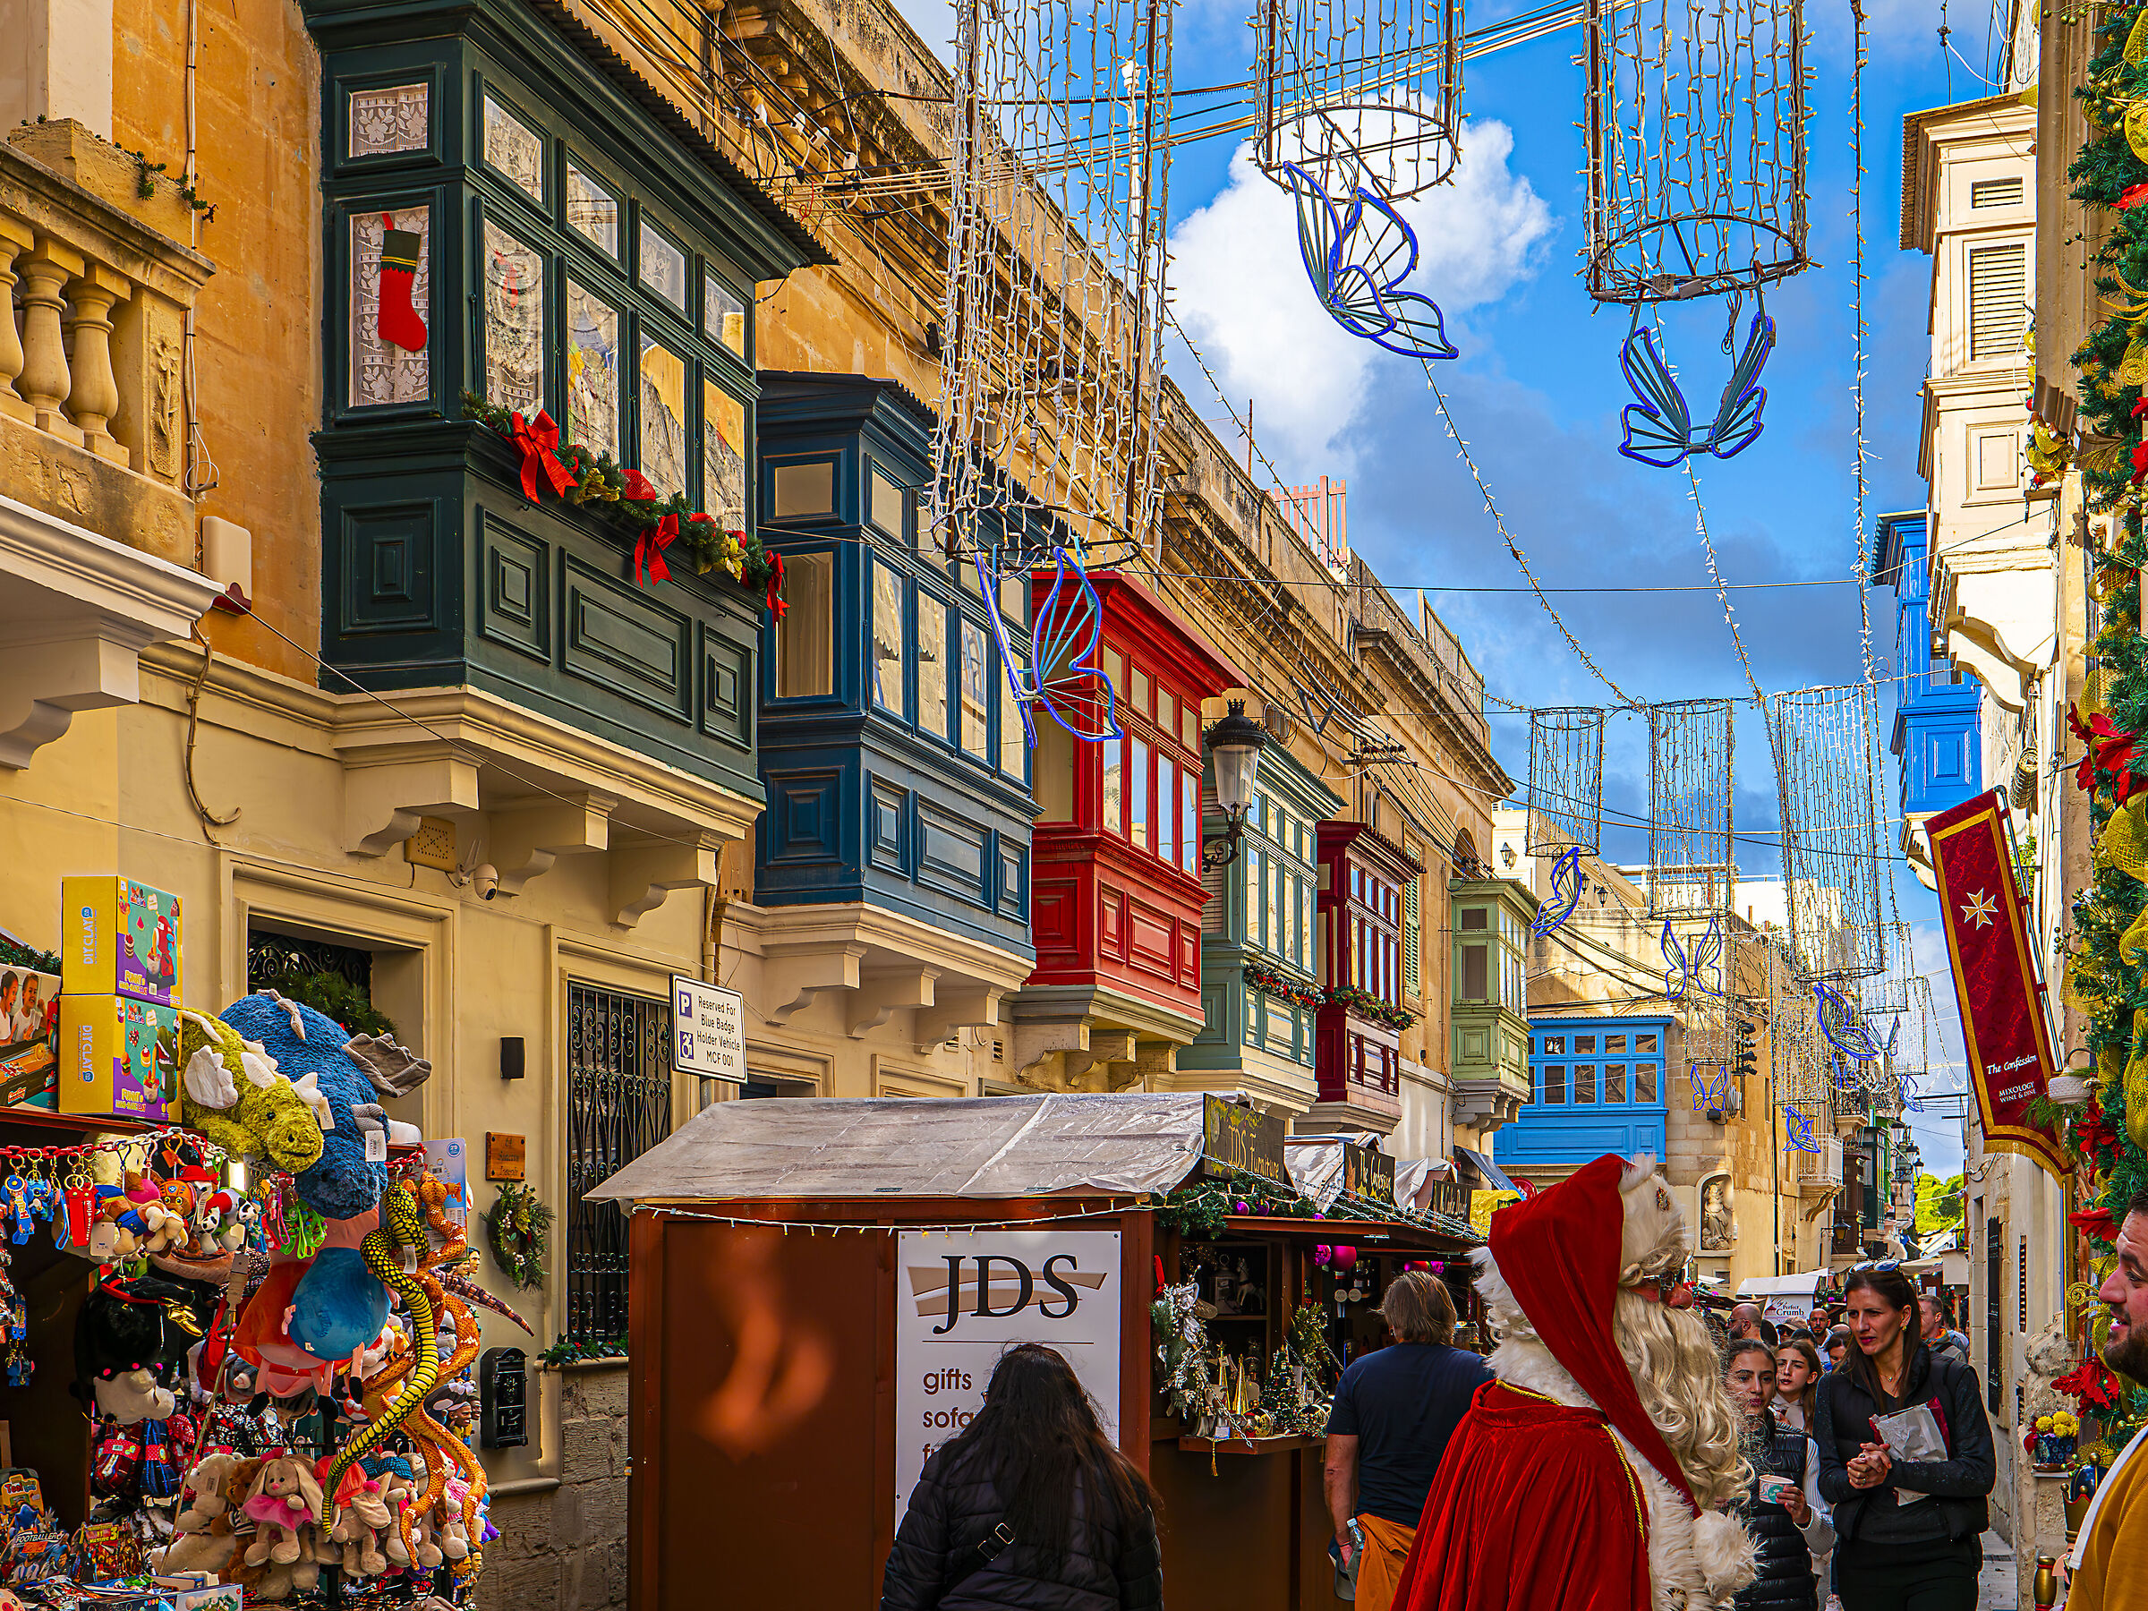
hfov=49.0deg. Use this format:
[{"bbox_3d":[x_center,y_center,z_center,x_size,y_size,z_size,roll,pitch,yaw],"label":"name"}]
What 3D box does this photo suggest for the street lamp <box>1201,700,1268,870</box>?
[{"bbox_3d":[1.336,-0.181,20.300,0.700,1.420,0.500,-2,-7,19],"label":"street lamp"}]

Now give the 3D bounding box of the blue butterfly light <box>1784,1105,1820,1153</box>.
[{"bbox_3d":[14.809,6.576,48.000,0.750,0.950,0.400,-2,-7,17],"label":"blue butterfly light"}]

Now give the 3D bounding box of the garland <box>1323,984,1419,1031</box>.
[{"bbox_3d":[3.348,2.273,26.500,0.400,0.380,3.000,-2,-7,19],"label":"garland"}]

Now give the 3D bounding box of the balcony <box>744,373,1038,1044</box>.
[{"bbox_3d":[-1.101,-0.521,14.800,0.850,3.600,2.850,-2,-7,19],"label":"balcony"}]

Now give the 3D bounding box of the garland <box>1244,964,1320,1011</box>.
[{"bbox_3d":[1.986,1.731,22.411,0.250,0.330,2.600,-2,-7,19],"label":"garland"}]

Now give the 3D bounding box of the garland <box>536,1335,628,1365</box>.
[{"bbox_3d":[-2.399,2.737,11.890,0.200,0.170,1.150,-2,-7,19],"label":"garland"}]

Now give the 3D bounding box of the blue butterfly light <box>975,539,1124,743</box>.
[{"bbox_3d":[-0.127,-0.827,12.300,0.750,1.000,0.400,3,-7,-22],"label":"blue butterfly light"}]

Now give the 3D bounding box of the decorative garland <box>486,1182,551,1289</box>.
[{"bbox_3d":[-2.680,2.084,11.392,0.140,0.520,0.480,-2,-7,19],"label":"decorative garland"}]

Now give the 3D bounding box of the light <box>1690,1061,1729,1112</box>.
[{"bbox_3d":[12.930,5.722,48.000,0.770,0.950,0.350,-2,-7,15],"label":"light"}]

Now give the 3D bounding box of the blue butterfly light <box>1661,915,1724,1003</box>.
[{"bbox_3d":[7.920,1.945,30.200,0.780,1.030,0.350,-2,-7,15],"label":"blue butterfly light"}]

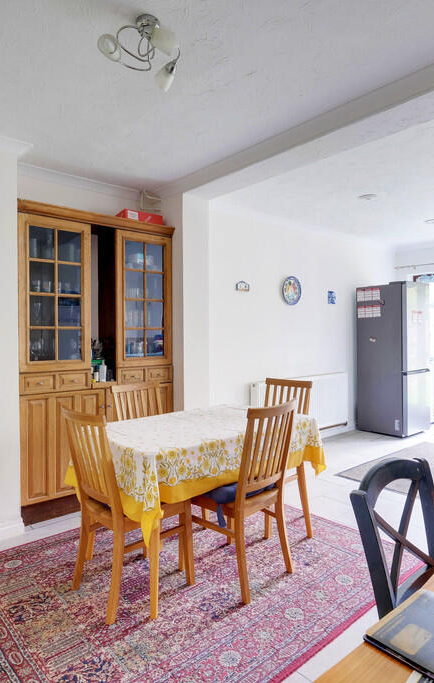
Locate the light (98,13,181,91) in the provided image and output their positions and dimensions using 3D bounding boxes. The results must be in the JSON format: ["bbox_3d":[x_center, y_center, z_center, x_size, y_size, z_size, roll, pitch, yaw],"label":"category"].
[{"bbox_3d":[-0.278,-1.099,1.619,0.340,0.190,0.340,0,1,0],"label":"light"}]

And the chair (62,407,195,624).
[{"bbox_3d":[-0.433,0.757,2.084,0.520,0.900,0.430,-1,1,-44],"label":"chair"}]

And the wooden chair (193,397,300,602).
[{"bbox_3d":[0.115,0.753,2.227,0.510,0.900,0.430,0,1,44],"label":"wooden chair"}]

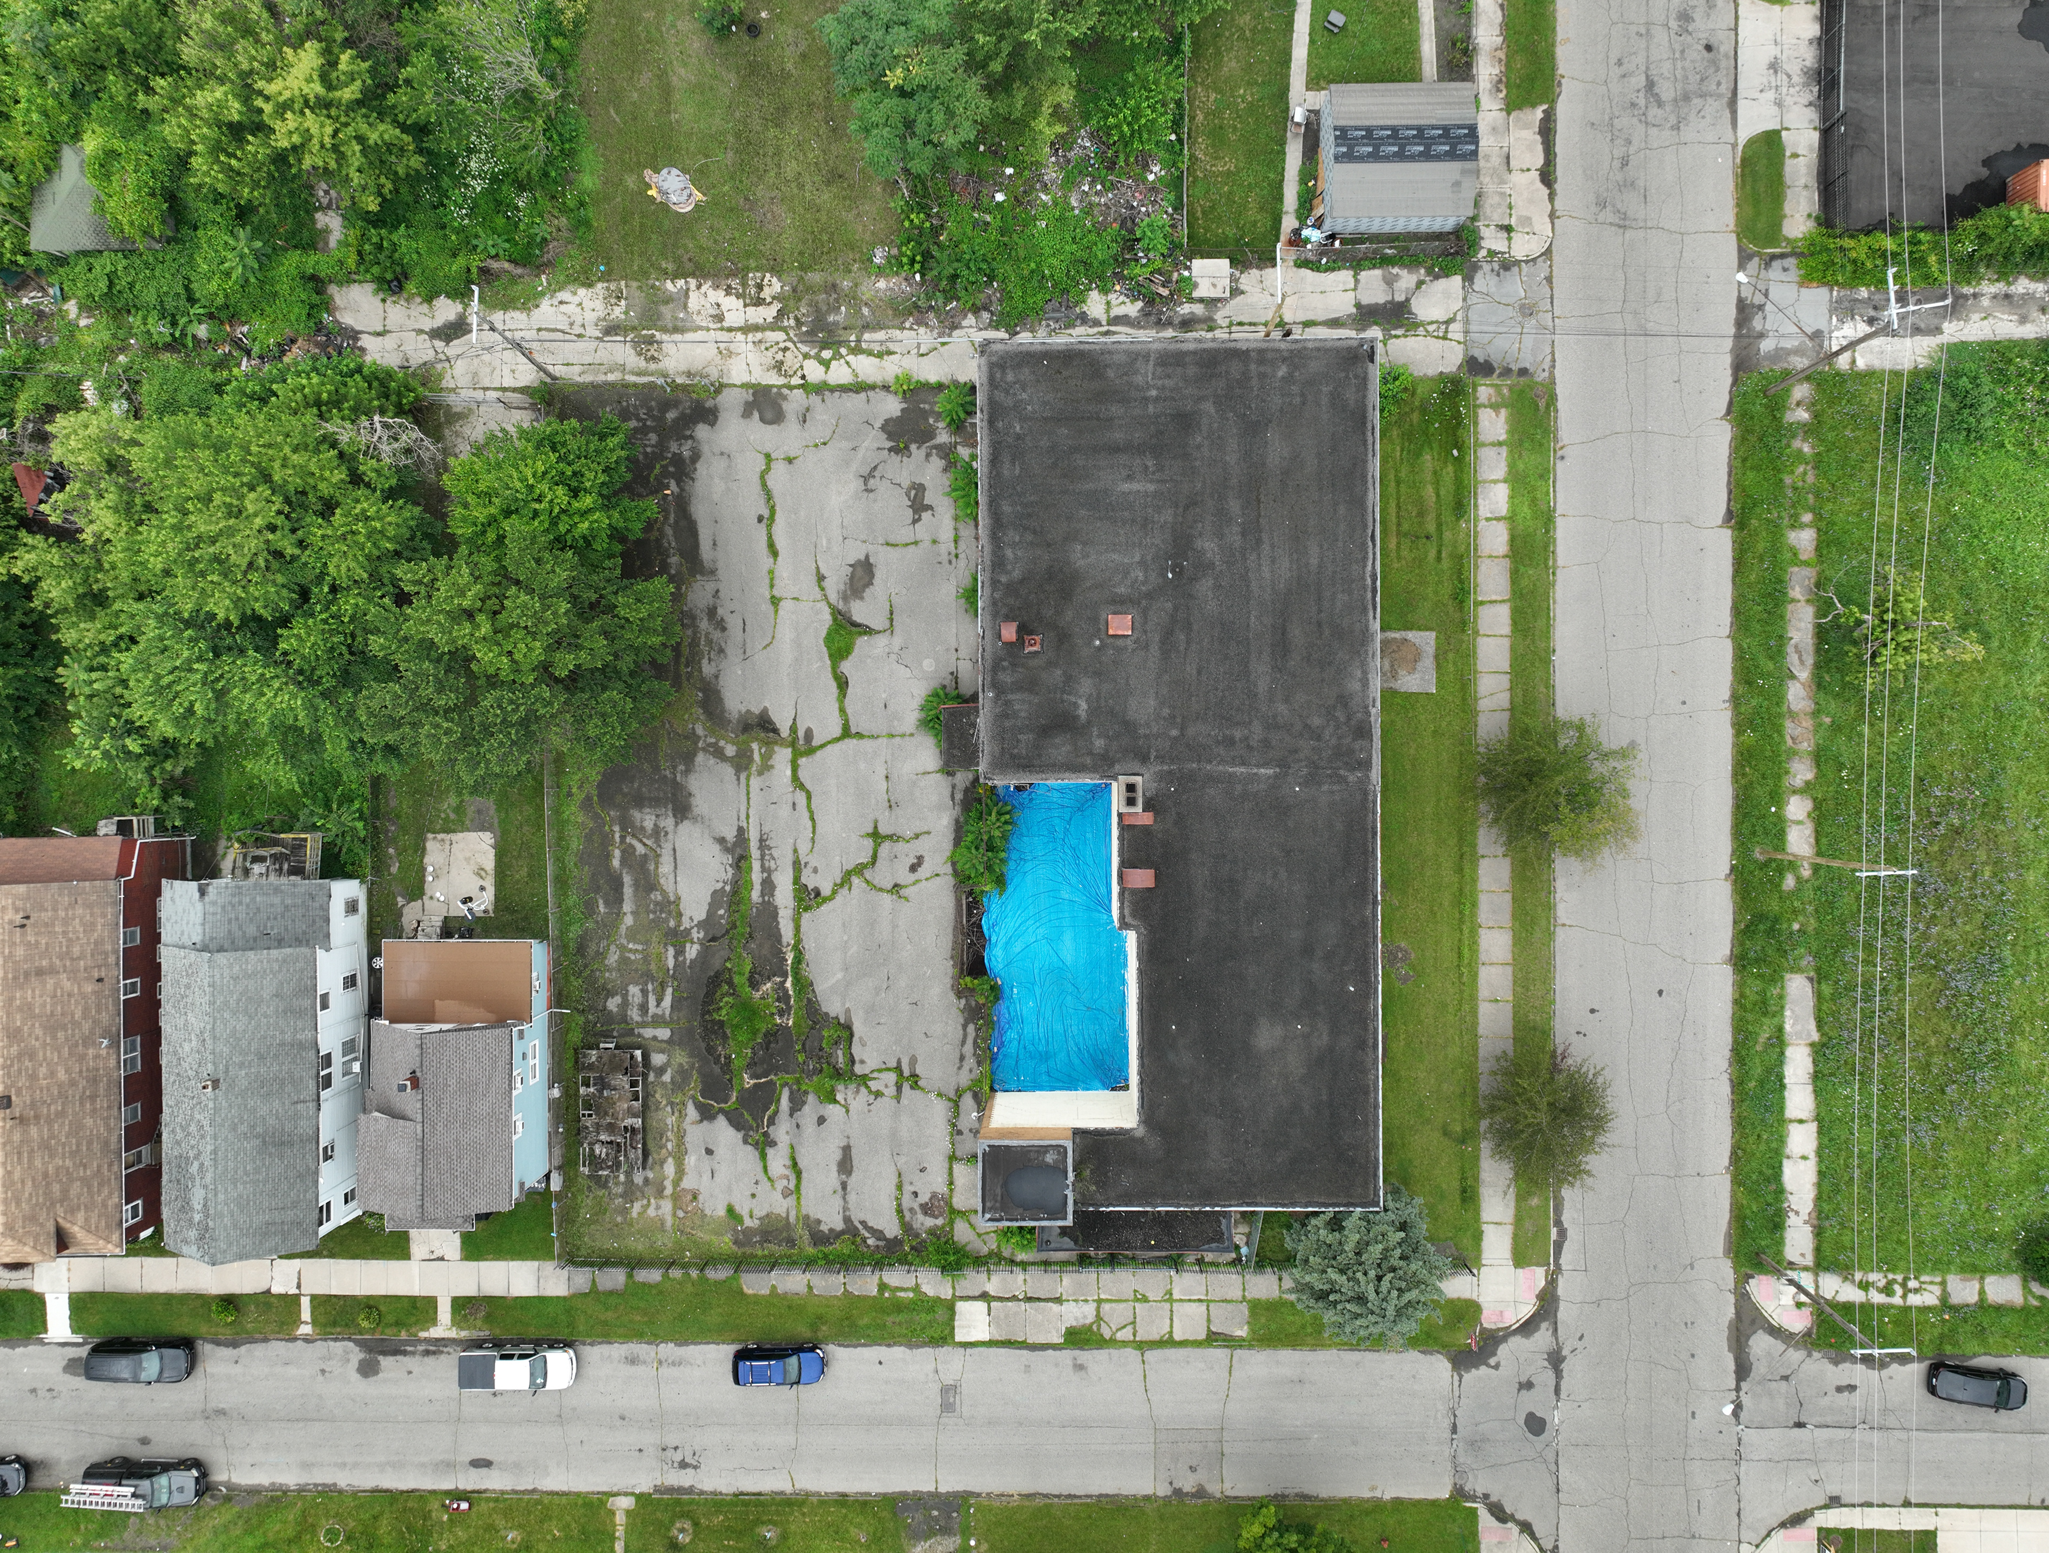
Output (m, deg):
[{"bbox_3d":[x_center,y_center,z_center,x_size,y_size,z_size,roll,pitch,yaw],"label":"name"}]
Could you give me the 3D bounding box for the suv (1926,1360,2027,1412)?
[{"bbox_3d":[44.242,28.350,66.573,4.620,1.660,1.820,8,90,1],"label":"suv"}]

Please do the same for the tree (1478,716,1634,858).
[{"bbox_3d":[23.467,0.430,63.853,6.072,7.500,6.598,0,90,1],"label":"tree"}]

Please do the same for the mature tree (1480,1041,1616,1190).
[{"bbox_3d":[23.388,15.171,64.538,5.900,6.300,6.400,0,90,1],"label":"mature tree"}]

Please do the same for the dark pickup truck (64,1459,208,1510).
[{"bbox_3d":[-41.720,33.596,67.980,5.900,1.900,2.000,0,90,1],"label":"dark pickup truck"}]

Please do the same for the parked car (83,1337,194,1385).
[{"bbox_3d":[-41.765,27.850,68.013,4.900,1.770,1.850,0,90,1],"label":"parked car"}]

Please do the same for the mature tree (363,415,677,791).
[{"bbox_3d":[-21.659,-7.518,62.847,13.200,11.000,15.800,0,90,1],"label":"mature tree"}]

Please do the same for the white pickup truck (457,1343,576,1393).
[{"bbox_3d":[-23.855,27.969,67.686,5.500,1.800,1.880,0,90,1],"label":"white pickup truck"}]

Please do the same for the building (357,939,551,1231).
[{"bbox_3d":[-26.244,14.099,64.949,7.100,7.200,13.200,0,90,1],"label":"building"}]

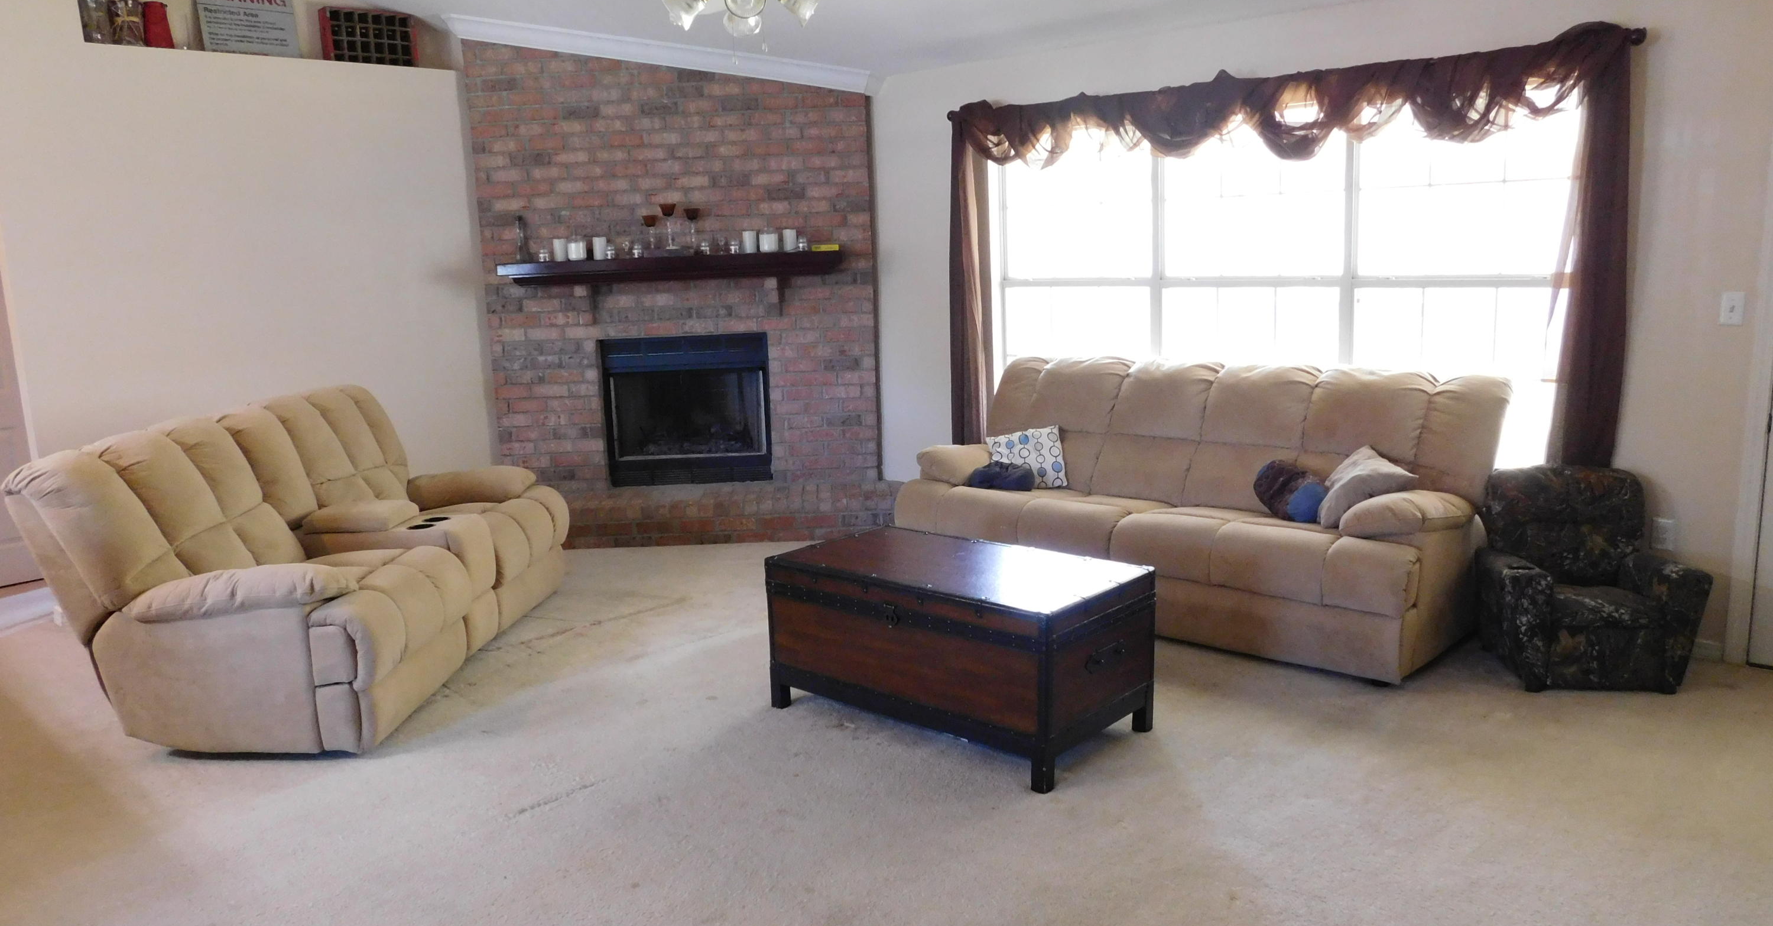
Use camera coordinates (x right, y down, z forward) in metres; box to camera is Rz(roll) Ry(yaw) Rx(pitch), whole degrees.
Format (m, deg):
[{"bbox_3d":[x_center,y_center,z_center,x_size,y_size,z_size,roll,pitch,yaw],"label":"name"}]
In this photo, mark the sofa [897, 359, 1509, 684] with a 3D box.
[{"bbox_3d":[1.210,0.108,5.192,2.304,1.006,0.956,7,14,42],"label":"sofa"}]

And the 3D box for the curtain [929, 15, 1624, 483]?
[{"bbox_3d":[1.488,-0.606,5.396,3.039,2.113,0.170,7,14,42],"label":"curtain"}]

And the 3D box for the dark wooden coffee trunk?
[{"bbox_3d":[0.229,0.593,4.080,1.139,0.533,0.608,7,14,41],"label":"dark wooden coffee trunk"}]

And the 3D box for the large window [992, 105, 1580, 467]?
[{"bbox_3d":[1.569,-0.795,5.459,2.707,1.449,0.120,7,14,42],"label":"large window"}]

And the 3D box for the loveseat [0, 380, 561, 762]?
[{"bbox_3d":[-2.103,0.295,4.818,1.087,1.016,1.982,-1,11,6],"label":"loveseat"}]

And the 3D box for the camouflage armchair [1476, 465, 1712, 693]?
[{"bbox_3d":[2.439,0.380,4.324,0.624,0.684,0.574,-1,11,9],"label":"camouflage armchair"}]

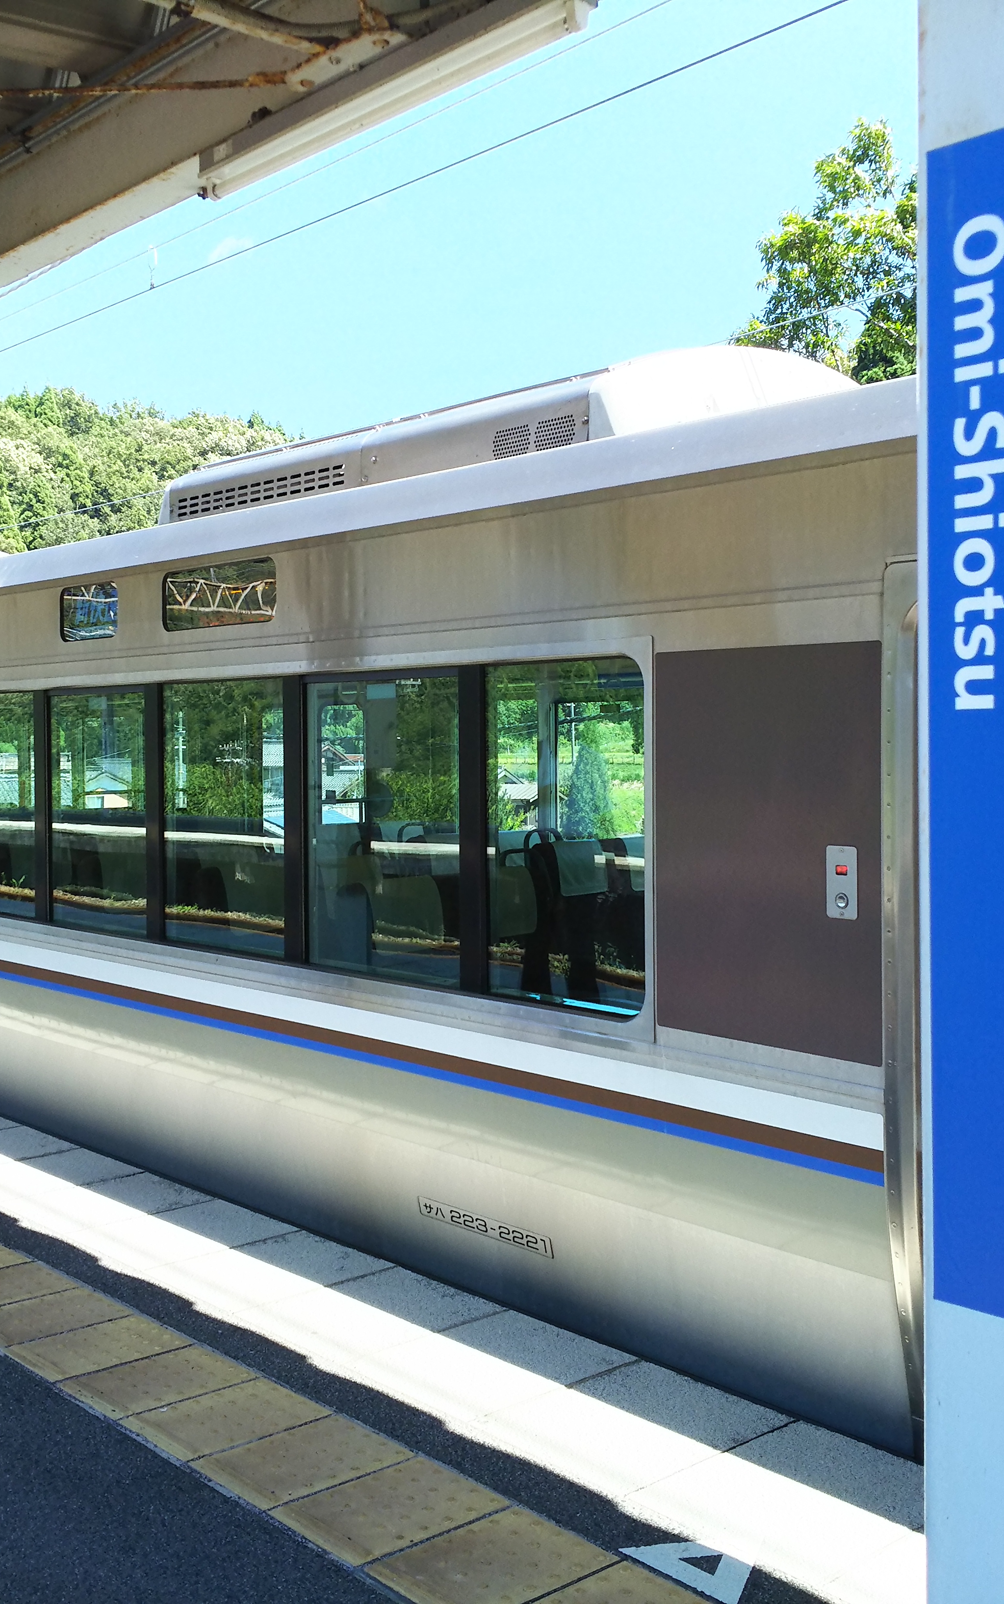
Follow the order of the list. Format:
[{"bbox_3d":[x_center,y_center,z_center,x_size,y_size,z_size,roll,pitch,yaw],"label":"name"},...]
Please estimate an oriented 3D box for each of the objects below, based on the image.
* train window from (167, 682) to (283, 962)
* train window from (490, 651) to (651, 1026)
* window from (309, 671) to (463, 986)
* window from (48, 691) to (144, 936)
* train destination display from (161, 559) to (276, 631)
[{"bbox_3d":[-0.953,0.047,5.693,0.050,0.898,0.760,-2,3,-41],"label":"train window"},{"bbox_3d":[0.166,0.087,4.423,0.050,0.904,0.624,-2,3,-41],"label":"train window"},{"bbox_3d":[-0.364,0.071,5.025,0.050,0.895,0.762,-2,3,-41],"label":"window"},{"bbox_3d":[-1.546,0.031,6.366,0.050,0.895,0.764,-2,3,-41],"label":"window"},{"bbox_3d":[-0.966,-0.696,5.678,0.050,0.199,0.713,-2,3,-41],"label":"train destination display"}]

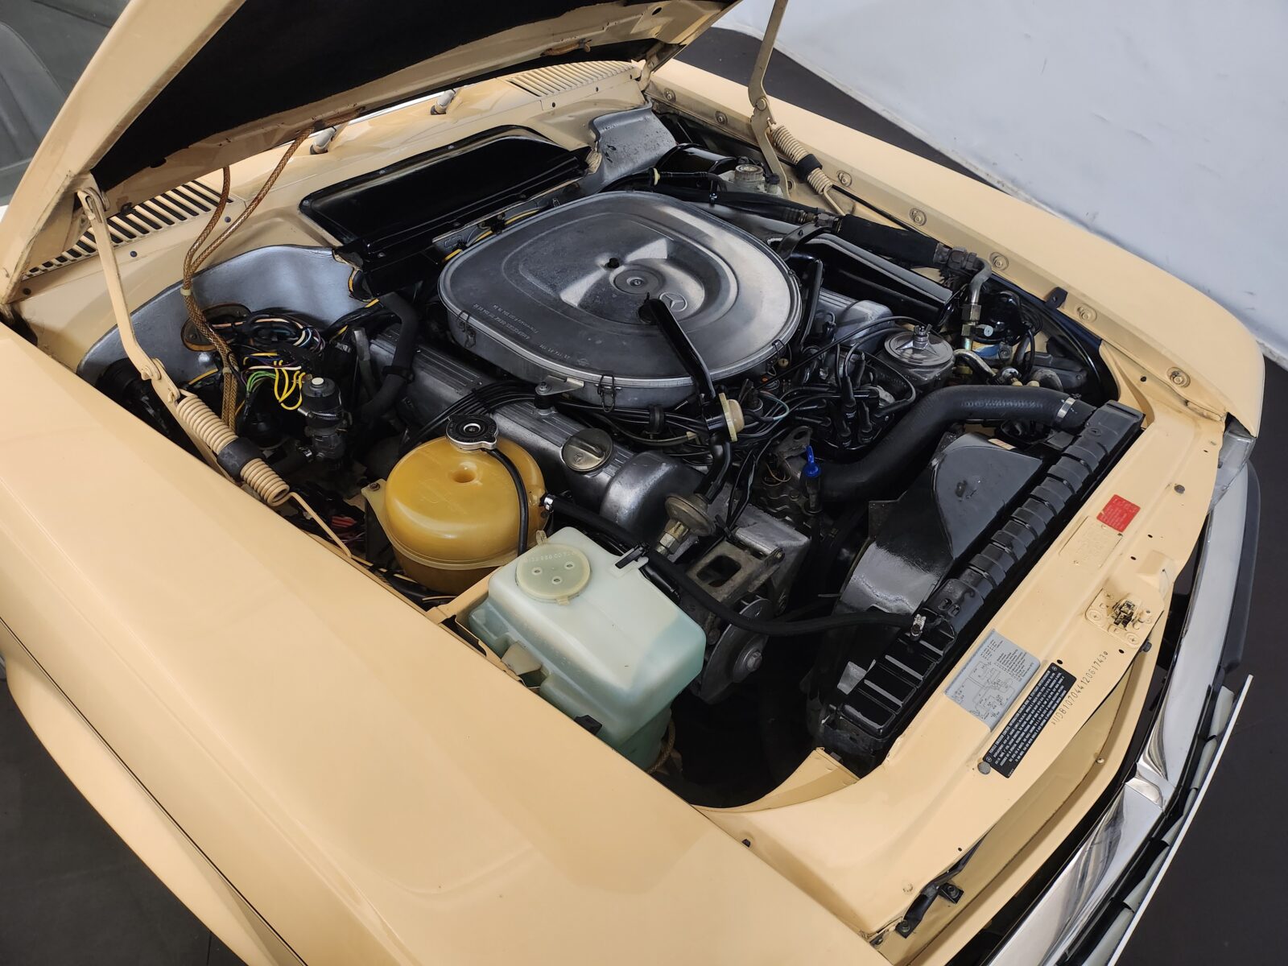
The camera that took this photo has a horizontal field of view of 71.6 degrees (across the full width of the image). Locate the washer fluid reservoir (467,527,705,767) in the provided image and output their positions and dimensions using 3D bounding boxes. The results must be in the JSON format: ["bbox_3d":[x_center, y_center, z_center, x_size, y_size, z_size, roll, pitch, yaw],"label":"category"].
[{"bbox_3d":[-0.063,0.214,1.045,0.260,0.200,0.165,31,51,30],"label":"washer fluid reservoir"}]

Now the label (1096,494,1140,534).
[{"bbox_3d":[0.598,0.038,1.123,0.033,0.002,0.058,38,54,22],"label":"label"}]

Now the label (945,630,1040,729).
[{"bbox_3d":[0.366,0.205,0.938,0.057,0.002,0.110,38,54,22],"label":"label"}]

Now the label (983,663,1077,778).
[{"bbox_3d":[0.396,0.240,0.912,0.026,0.002,0.159,38,54,22],"label":"label"}]

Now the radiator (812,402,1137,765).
[{"bbox_3d":[0.440,0.235,1.204,0.060,0.450,0.685,31,51,30],"label":"radiator"}]

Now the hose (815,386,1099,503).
[{"bbox_3d":[0.425,-0.071,1.280,0.442,0.110,0.113,-6,42,-7],"label":"hose"}]

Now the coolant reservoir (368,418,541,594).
[{"bbox_3d":[-0.230,0.047,1.166,0.215,0.140,0.210,0,42,0],"label":"coolant reservoir"}]

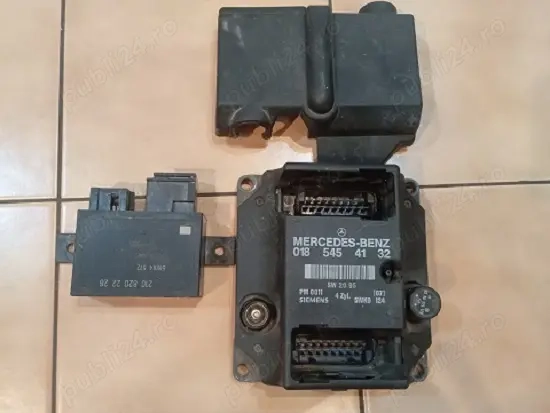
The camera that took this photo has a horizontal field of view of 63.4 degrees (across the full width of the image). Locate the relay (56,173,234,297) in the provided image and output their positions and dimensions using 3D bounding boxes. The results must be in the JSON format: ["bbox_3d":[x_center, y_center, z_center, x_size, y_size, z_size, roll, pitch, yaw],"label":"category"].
[{"bbox_3d":[-0.092,0.019,0.320,0.130,0.029,0.088,1,80,-5],"label":"relay"}]

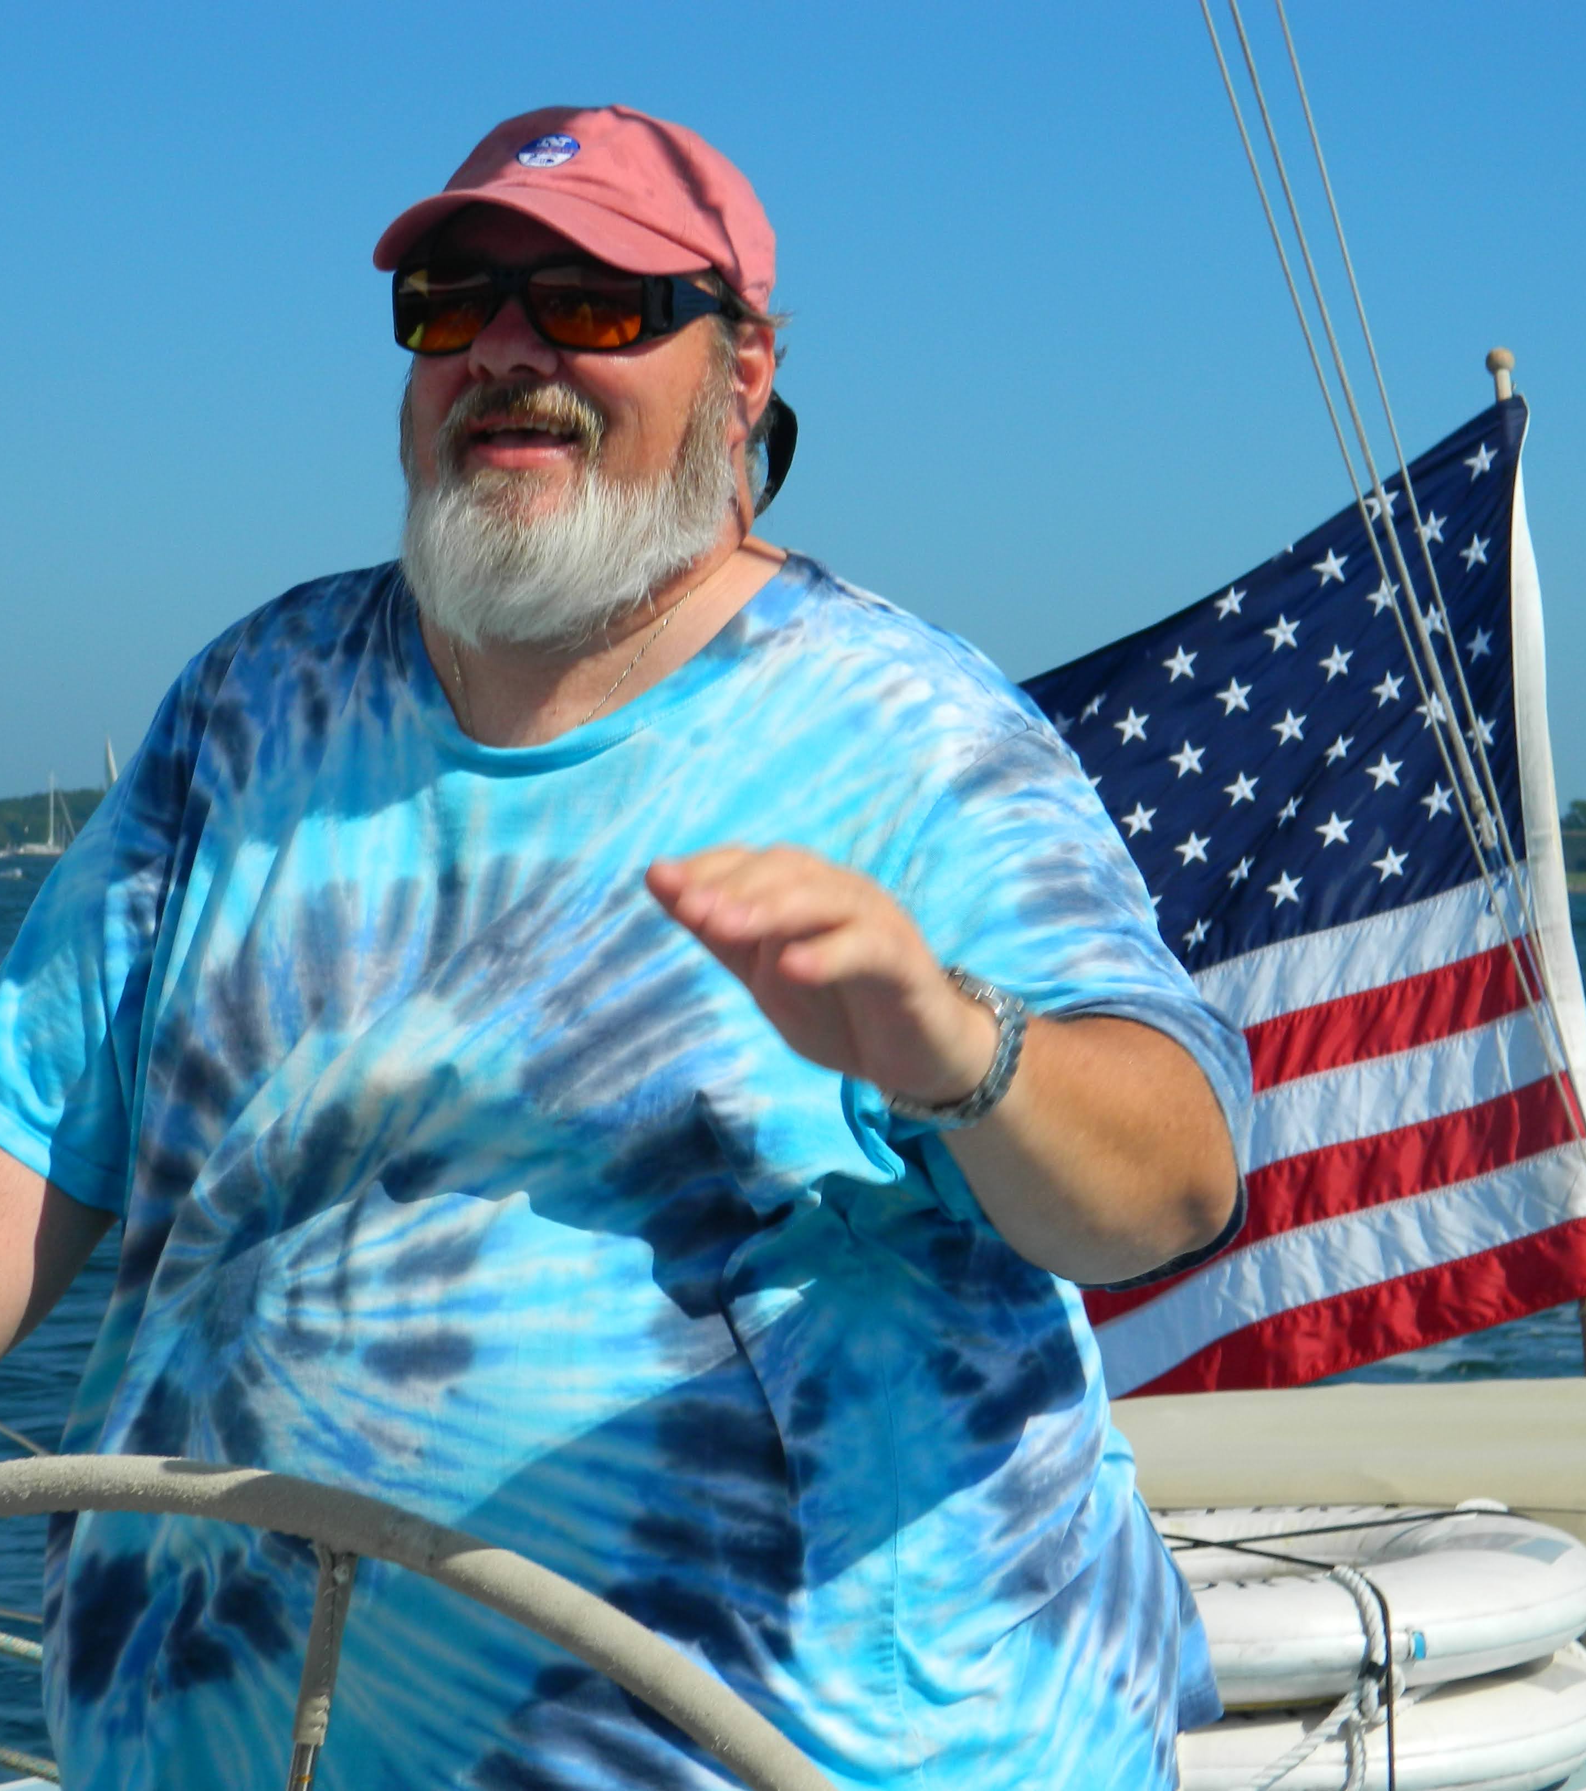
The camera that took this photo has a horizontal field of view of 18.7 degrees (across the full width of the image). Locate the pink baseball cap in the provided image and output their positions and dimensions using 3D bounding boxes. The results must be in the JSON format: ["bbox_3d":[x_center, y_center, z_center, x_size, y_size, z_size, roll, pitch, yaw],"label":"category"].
[{"bbox_3d":[-0.123,-0.383,2.690,0.182,0.127,0.270,1,-3,27],"label":"pink baseball cap"}]

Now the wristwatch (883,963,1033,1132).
[{"bbox_3d":[0.078,0.073,2.420,0.078,0.070,0.040,19,-8,38],"label":"wristwatch"}]

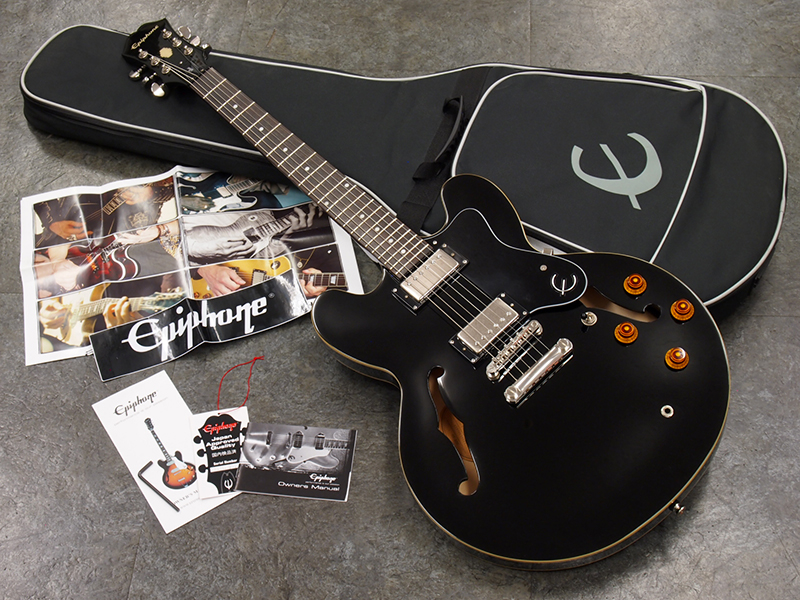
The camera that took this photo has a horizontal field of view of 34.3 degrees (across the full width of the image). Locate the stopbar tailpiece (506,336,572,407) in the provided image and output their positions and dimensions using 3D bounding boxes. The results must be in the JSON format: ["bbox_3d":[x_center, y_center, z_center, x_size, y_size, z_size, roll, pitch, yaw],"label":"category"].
[{"bbox_3d":[0.161,0.083,1.501,0.102,0.015,0.018,-42,61,-10],"label":"stopbar tailpiece"}]

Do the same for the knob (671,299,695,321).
[{"bbox_3d":[0.330,0.010,1.508,0.027,0.015,0.027,-6,61,11],"label":"knob"}]

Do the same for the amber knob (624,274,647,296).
[{"bbox_3d":[0.280,-0.021,1.537,0.027,0.015,0.027,-6,61,11],"label":"amber knob"}]

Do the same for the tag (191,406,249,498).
[{"bbox_3d":[-0.210,0.183,1.551,0.070,0.002,0.120,-10,52,-6],"label":"tag"}]

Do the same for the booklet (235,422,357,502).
[{"bbox_3d":[-0.122,0.191,1.539,0.133,0.004,0.097,3,52,5],"label":"booklet"}]

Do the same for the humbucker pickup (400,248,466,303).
[{"bbox_3d":[0.038,-0.028,1.589,0.070,0.017,0.038,-42,61,-10],"label":"humbucker pickup"}]

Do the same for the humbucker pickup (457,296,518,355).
[{"bbox_3d":[0.106,0.034,1.538,0.070,0.017,0.038,-42,61,-10],"label":"humbucker pickup"}]

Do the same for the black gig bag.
[{"bbox_3d":[-0.017,-0.229,1.819,1.100,0.080,0.424,14,54,12],"label":"black gig bag"}]

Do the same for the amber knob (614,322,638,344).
[{"bbox_3d":[0.264,0.036,1.510,0.027,0.015,0.027,-6,61,11],"label":"amber knob"}]

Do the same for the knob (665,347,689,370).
[{"bbox_3d":[0.317,0.065,1.481,0.027,0.015,0.027,-6,61,11],"label":"knob"}]

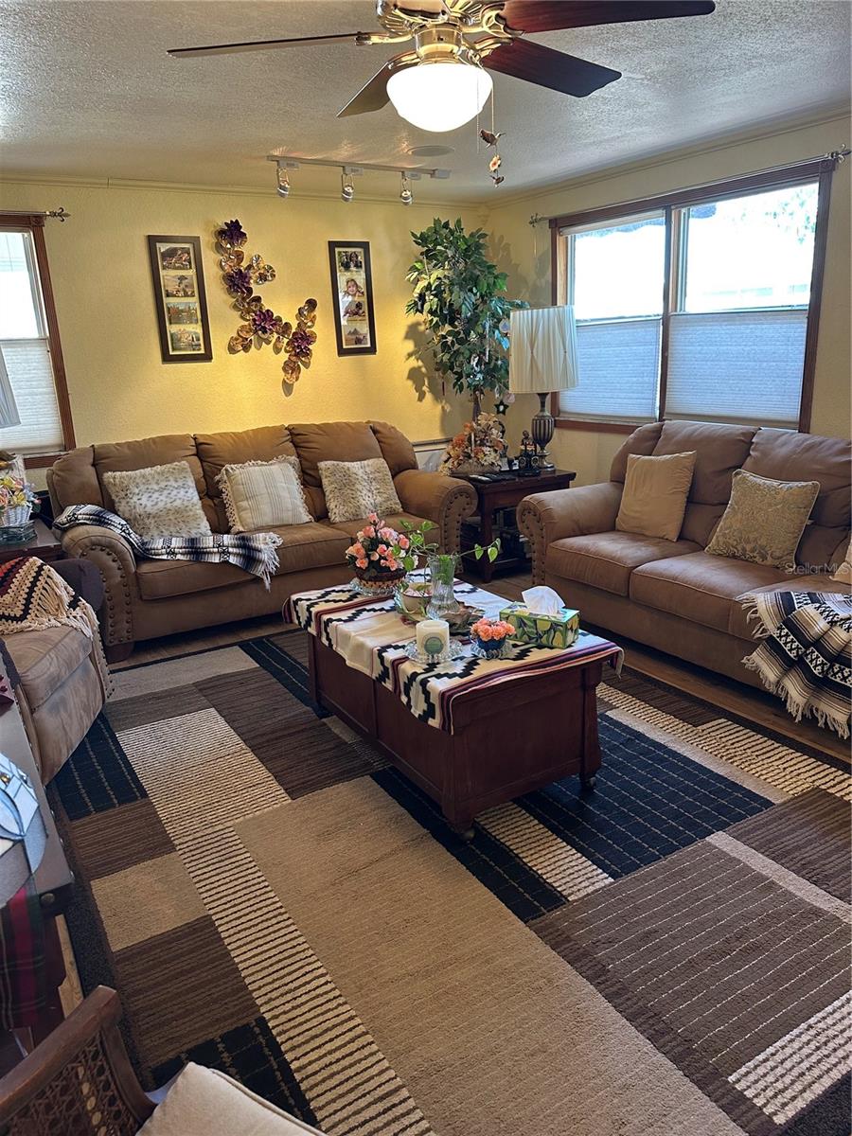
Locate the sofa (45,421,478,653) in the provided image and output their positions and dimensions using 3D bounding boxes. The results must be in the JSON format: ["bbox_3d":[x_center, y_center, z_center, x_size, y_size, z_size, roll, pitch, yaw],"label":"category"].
[{"bbox_3d":[-0.907,-0.286,4.603,2.250,0.990,0.970,-11,18,-26],"label":"sofa"}]

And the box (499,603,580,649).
[{"bbox_3d":[0.386,0.192,2.669,0.225,0.096,0.125,6,18,27],"label":"box"}]

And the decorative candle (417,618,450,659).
[{"bbox_3d":[0.021,0.213,2.416,0.100,0.090,0.100,-3,16,0],"label":"decorative candle"}]

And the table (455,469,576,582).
[{"bbox_3d":[0.496,-0.312,5.055,0.647,0.597,0.611,-11,18,-26],"label":"table"}]

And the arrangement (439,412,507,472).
[{"bbox_3d":[0.316,-0.784,5.109,0.400,0.350,0.310,-2,16,4],"label":"arrangement"}]

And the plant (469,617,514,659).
[{"bbox_3d":[0.214,0.218,2.590,0.140,0.105,0.140,-2,16,4],"label":"plant"}]

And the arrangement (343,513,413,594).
[{"bbox_3d":[-0.190,-0.064,3.281,0.265,0.296,0.260,-3,16,-3],"label":"arrangement"}]

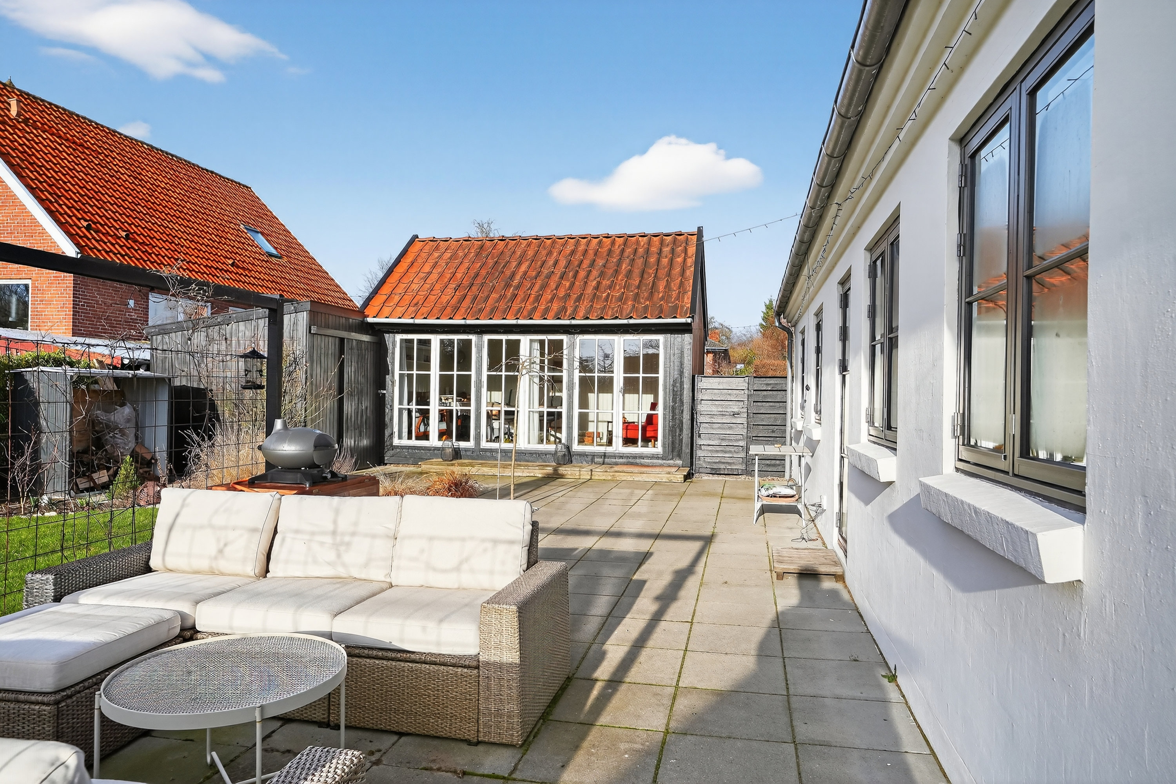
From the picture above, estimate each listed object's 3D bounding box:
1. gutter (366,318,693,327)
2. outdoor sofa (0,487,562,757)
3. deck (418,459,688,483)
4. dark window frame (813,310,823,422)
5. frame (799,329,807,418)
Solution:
[{"bbox_3d":[-1.010,-1.120,11.919,5.300,0.100,0.120,1,0,8],"label":"gutter"},{"bbox_3d":[-1.337,0.923,3.166,2.280,0.830,1.460,0,0,12],"label":"outdoor sofa"},{"bbox_3d":[-0.489,1.240,11.752,4.040,0.120,0.870,1,0,8],"label":"deck"},{"bbox_3d":[2.345,-0.235,7.476,0.100,1.140,1.050,1,0,12],"label":"dark window frame"},{"bbox_3d":[2.799,-0.218,9.626,0.100,1.140,1.050,1,0,12],"label":"frame"}]

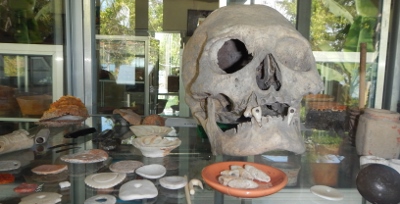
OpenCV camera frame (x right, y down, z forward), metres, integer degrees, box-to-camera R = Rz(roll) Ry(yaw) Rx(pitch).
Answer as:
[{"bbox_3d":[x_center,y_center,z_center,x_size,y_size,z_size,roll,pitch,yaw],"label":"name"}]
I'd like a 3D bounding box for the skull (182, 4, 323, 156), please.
[{"bbox_3d":[0.059,-0.029,0.393,0.147,0.184,0.202,0,-6,-6],"label":"skull"}]

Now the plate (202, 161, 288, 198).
[{"bbox_3d":[0.035,0.064,0.257,0.068,0.010,0.068,1,7,0],"label":"plate"}]

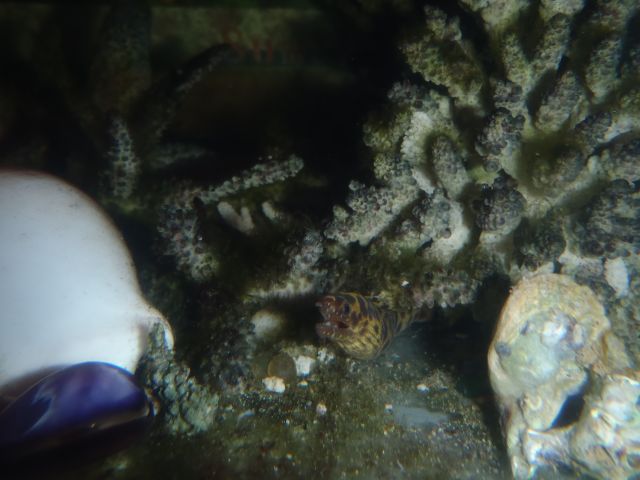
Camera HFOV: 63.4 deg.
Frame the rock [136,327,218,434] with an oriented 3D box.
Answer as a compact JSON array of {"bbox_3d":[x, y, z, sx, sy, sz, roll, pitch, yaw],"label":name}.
[{"bbox_3d":[-0.127,0.125,0.465,0.068,0.080,0.060,0,25,0],"label":"rock"}]

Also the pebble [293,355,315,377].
[{"bbox_3d":[-0.016,0.130,0.535,0.020,0.019,0.017,0,25,0],"label":"pebble"}]

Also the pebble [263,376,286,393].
[{"bbox_3d":[-0.045,0.144,0.515,0.022,0.014,0.018,0,25,0],"label":"pebble"}]

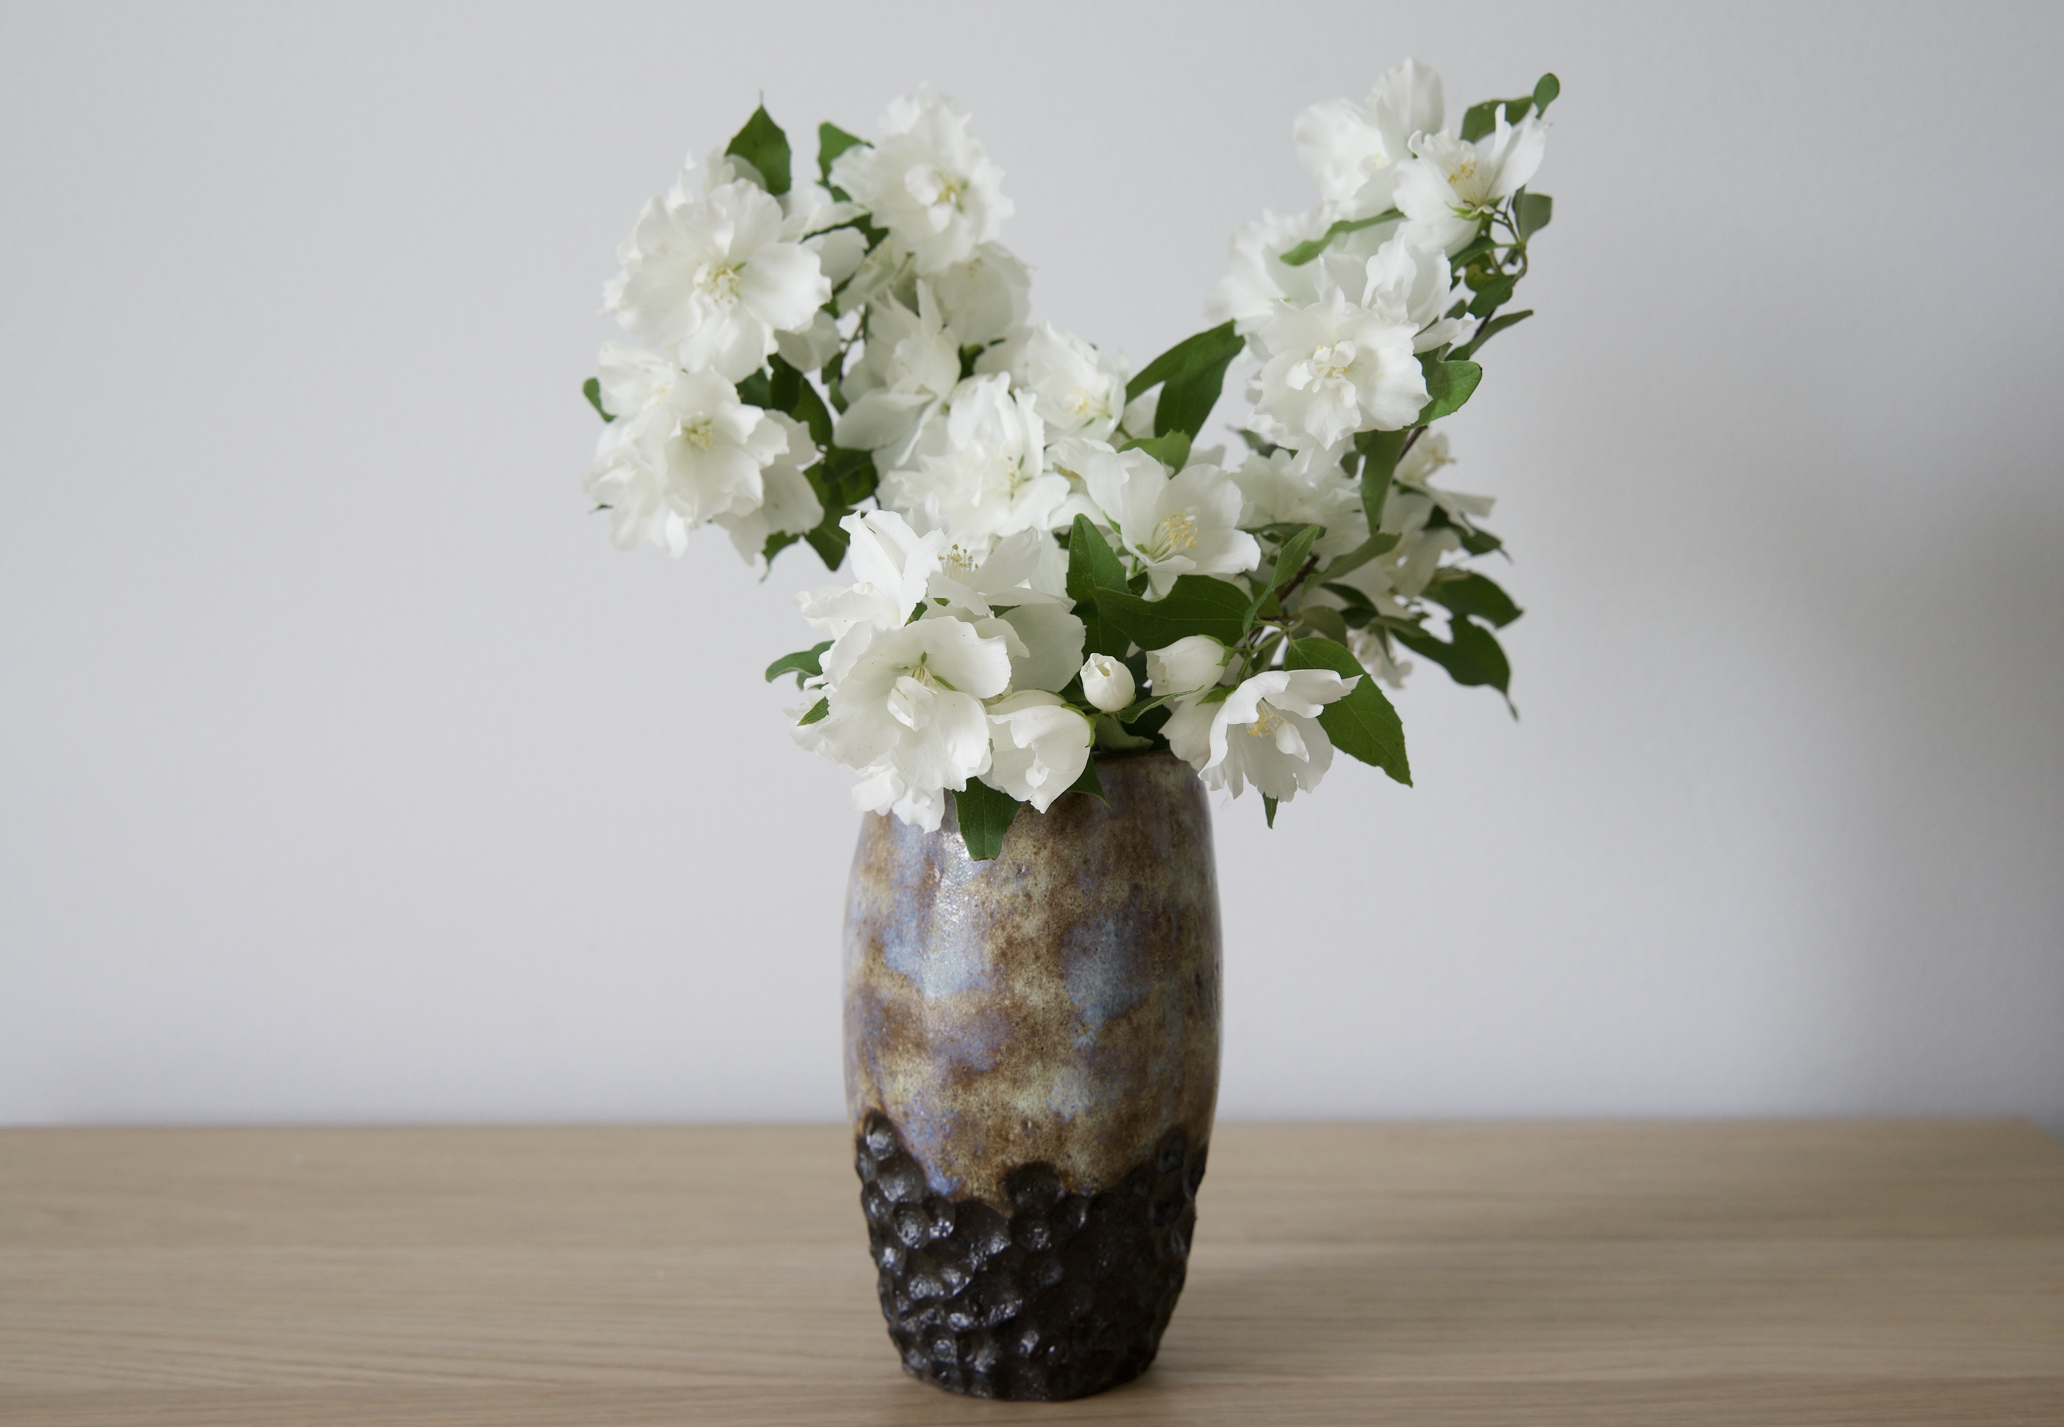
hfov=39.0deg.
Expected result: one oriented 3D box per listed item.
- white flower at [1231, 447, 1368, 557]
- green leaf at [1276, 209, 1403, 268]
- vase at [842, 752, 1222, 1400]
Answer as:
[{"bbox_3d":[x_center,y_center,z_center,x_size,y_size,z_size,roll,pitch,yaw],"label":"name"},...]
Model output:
[{"bbox_3d":[0.075,-0.058,0.815,0.042,0.036,0.032,0,-21,0],"label":"white flower"},{"bbox_3d":[0.090,-0.139,0.850,0.042,0.006,0.016,-24,25,-21],"label":"green leaf"},{"bbox_3d":[0.000,0.101,0.865,0.112,0.190,0.112,0,6,0],"label":"vase"}]

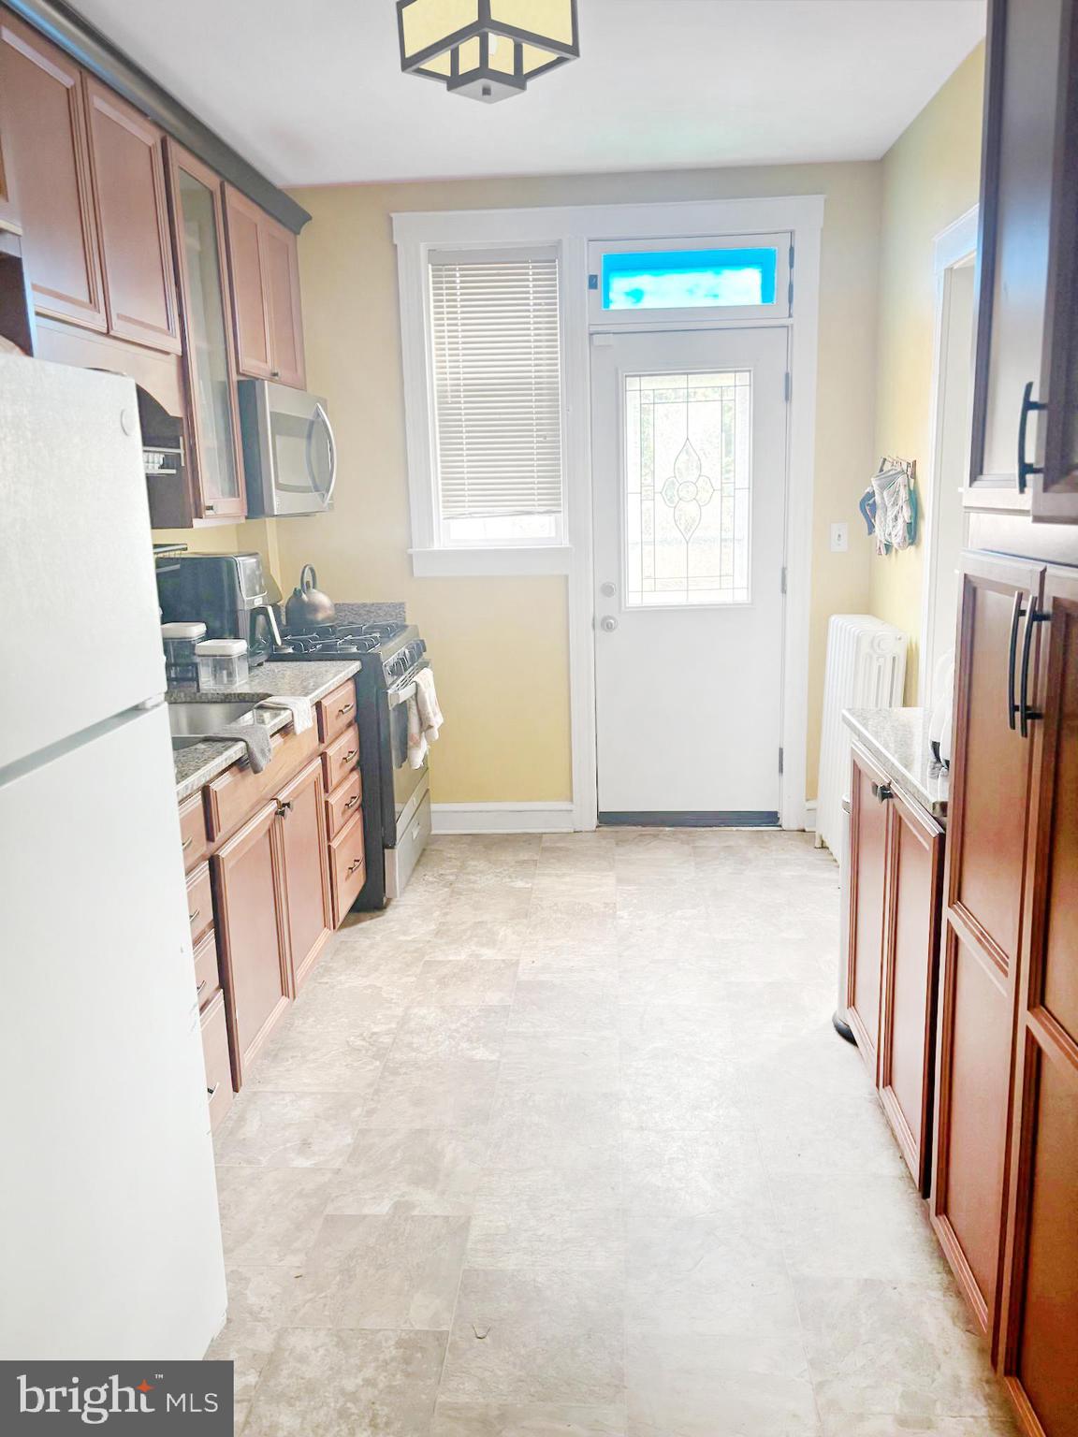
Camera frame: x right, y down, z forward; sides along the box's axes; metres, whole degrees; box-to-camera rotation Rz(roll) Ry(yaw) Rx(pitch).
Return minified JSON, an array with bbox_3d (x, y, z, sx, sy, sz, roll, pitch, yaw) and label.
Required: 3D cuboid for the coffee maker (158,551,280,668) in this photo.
[{"bbox_3d":[-1.043,-0.349,3.567,0.365,0.369,0.280,-1,12,4],"label":"coffee maker"}]

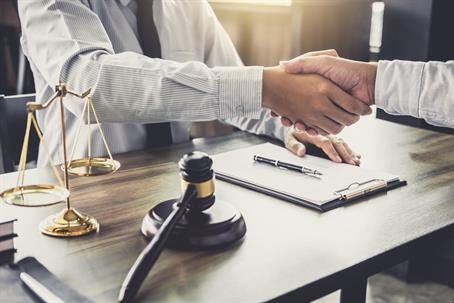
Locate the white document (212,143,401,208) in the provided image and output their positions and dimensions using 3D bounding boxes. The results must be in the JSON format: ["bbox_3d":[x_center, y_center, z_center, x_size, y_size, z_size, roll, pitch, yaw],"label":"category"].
[{"bbox_3d":[0.110,0.032,1.125,0.222,0.021,0.315,-13,20,-42],"label":"white document"}]

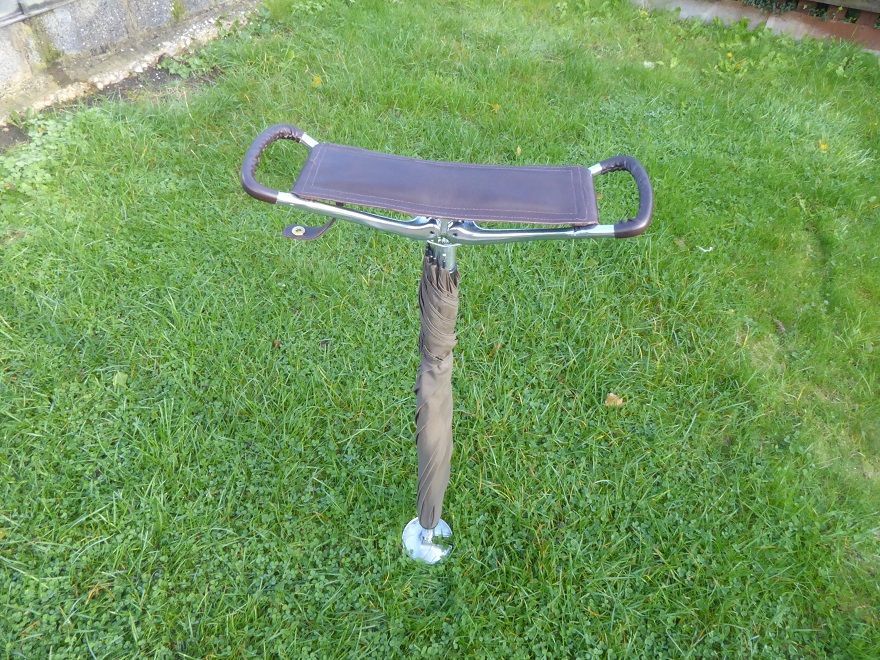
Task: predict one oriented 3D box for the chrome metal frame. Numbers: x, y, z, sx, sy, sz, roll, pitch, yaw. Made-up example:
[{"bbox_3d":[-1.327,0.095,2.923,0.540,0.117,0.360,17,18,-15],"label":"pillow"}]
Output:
[{"bbox_3d":[0.008,-0.140,0.661,0.357,0.067,0.128,5,44,2],"label":"chrome metal frame"}]

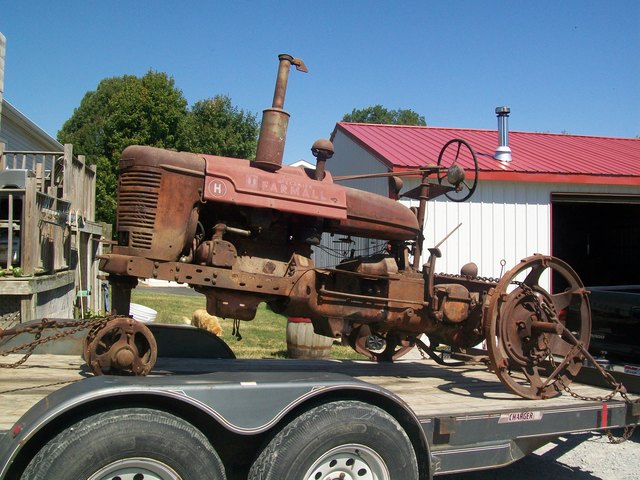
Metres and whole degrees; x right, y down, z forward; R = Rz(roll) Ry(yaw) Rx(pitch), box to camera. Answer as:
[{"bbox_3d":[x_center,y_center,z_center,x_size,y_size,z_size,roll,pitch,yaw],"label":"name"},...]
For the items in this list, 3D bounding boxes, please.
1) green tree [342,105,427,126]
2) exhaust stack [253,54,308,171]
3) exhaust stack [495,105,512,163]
[{"bbox_3d":[3.680,-2.500,38.000,7.000,10.400,7.000,0,-2,6],"label":"green tree"},{"bbox_3d":[-0.224,-0.776,4.071,0.238,0.705,0.166,11,-6,-25],"label":"exhaust stack"},{"bbox_3d":[3.710,-2.130,13.450,0.360,1.140,0.360,1,-2,-12],"label":"exhaust stack"}]

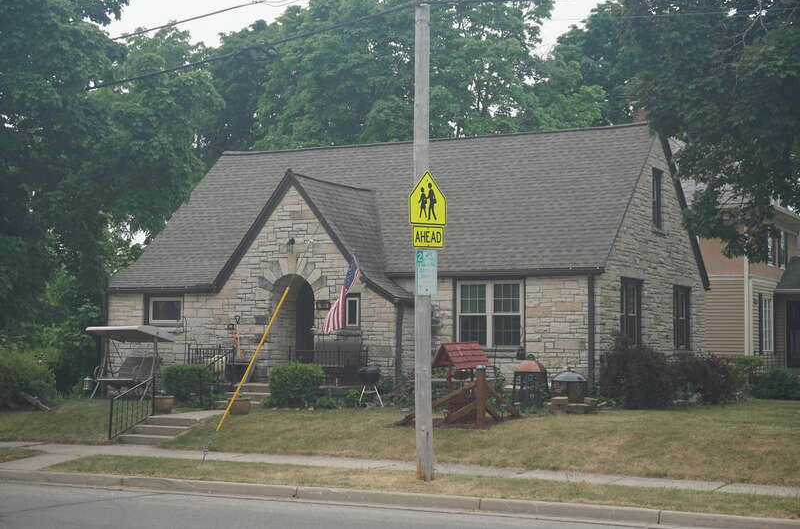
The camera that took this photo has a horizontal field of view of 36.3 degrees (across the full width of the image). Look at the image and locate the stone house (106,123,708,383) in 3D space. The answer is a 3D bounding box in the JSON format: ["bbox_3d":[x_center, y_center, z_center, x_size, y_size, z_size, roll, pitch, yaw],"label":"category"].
[{"bbox_3d":[0.287,-0.126,32.766,13.270,6.620,10.962,-1,-3,26],"label":"stone house"}]

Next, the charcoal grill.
[{"bbox_3d":[-0.584,2.455,24.589,0.470,0.810,0.470,0,-3,0],"label":"charcoal grill"}]

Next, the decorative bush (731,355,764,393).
[{"bbox_3d":[8.129,2.589,28.500,0.800,0.950,0.800,-1,-4,27],"label":"decorative bush"}]

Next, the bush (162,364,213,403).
[{"bbox_3d":[-4.452,2.525,25.600,1.080,0.860,1.050,-1,-4,27],"label":"bush"}]

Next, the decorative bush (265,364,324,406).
[{"bbox_3d":[-2.085,2.426,24.500,1.150,0.900,1.100,0,-3,0],"label":"decorative bush"}]

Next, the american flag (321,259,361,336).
[{"bbox_3d":[-1.187,0.629,24.800,0.780,1.550,0.400,-1,-4,27],"label":"american flag"}]

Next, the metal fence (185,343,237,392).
[{"bbox_3d":[-4.088,2.217,26.432,1.250,0.900,0.120,-1,-3,26],"label":"metal fence"}]

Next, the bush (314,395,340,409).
[{"bbox_3d":[-1.469,2.777,24.766,0.460,0.290,0.420,-1,-3,26],"label":"bush"}]

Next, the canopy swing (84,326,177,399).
[{"bbox_3d":[-6.158,2.228,27.919,1.500,1.660,1.250,-1,-3,26],"label":"canopy swing"}]

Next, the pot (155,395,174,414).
[{"bbox_3d":[-4.685,2.795,24.308,0.380,0.370,0.380,0,-3,0],"label":"pot"}]

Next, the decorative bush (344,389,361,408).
[{"bbox_3d":[-0.915,2.610,23.800,0.340,0.400,0.340,-1,-4,27],"label":"decorative bush"}]

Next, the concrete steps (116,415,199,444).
[{"bbox_3d":[-4.498,3.174,23.242,1.220,0.480,0.950,-1,-3,26],"label":"concrete steps"}]

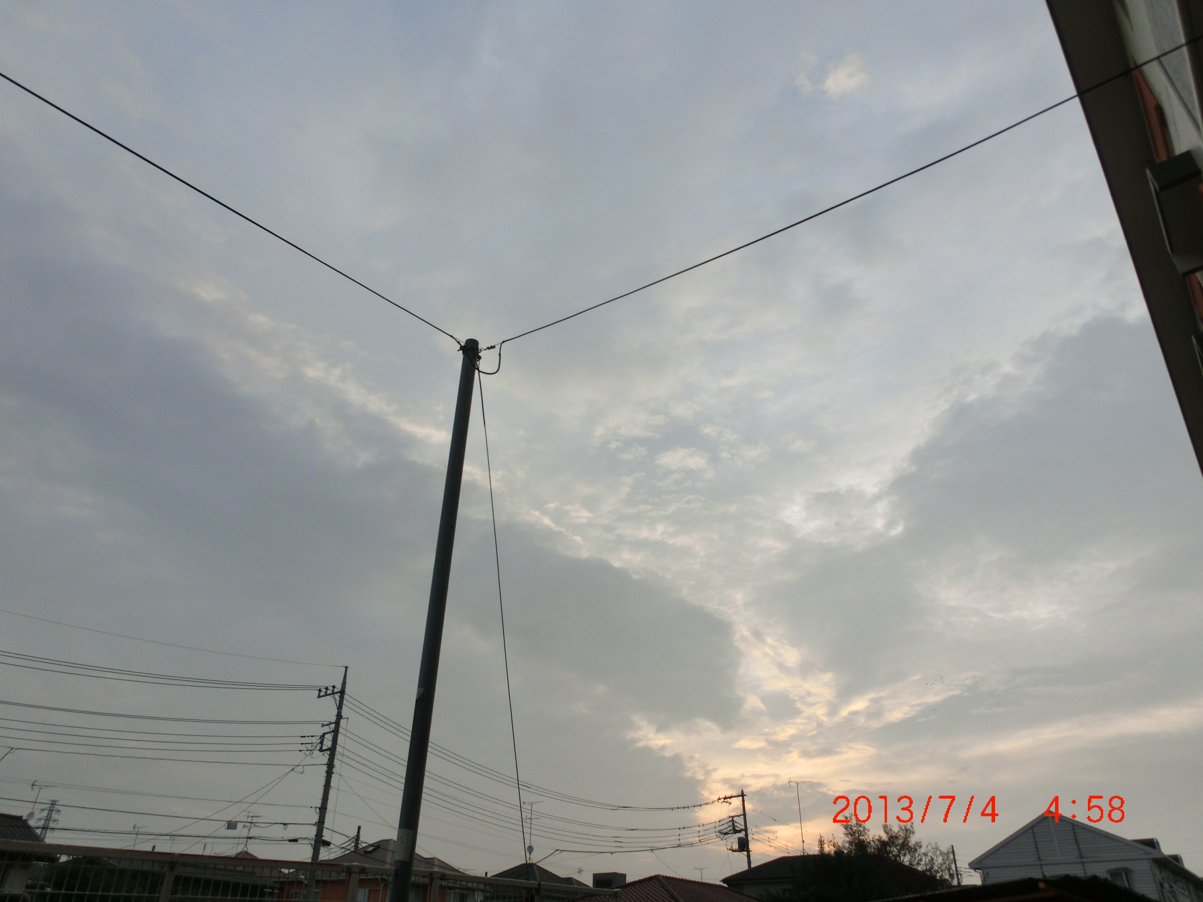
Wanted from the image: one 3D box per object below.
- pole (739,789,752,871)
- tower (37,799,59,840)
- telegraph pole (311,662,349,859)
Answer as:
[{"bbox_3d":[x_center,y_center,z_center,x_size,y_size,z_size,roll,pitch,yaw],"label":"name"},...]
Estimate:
[{"bbox_3d":[9.825,29.346,54.006,0.360,14.020,0.360,-5,-34,7],"label":"pole"},{"bbox_3d":[-173.722,127.011,255.390,6.300,37.100,5.500,17,-34,-27],"label":"tower"},{"bbox_3d":[-11.047,15.146,32.355,0.360,13.820,0.360,10,-35,-15],"label":"telegraph pole"}]

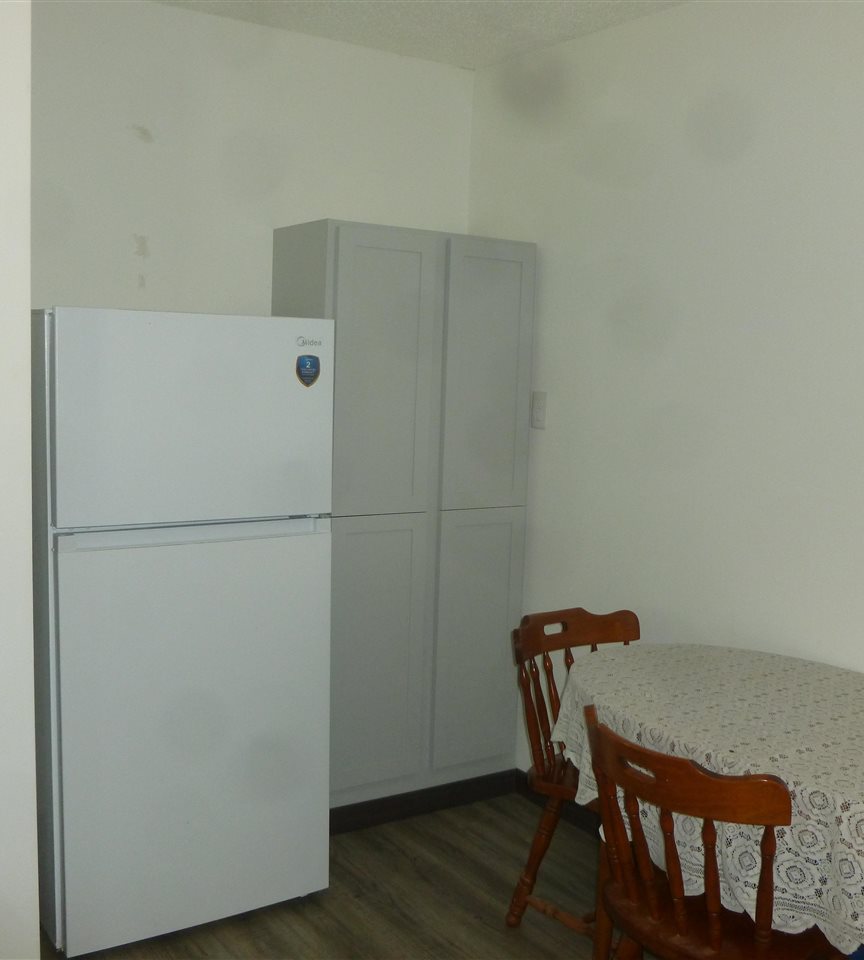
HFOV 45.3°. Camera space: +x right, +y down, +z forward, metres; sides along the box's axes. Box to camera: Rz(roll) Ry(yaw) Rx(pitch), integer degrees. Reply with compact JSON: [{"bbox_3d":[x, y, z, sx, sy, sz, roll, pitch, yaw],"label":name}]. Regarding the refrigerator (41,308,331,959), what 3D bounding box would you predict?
[{"bbox_3d":[-0.738,0.349,2.766,0.690,1.550,0.695,-2,7,-33],"label":"refrigerator"}]

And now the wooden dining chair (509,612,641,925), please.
[{"bbox_3d":[0.465,0.768,2.582,0.450,0.825,0.510,-3,8,-36],"label":"wooden dining chair"}]

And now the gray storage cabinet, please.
[{"bbox_3d":[-0.108,0.135,3.397,0.757,1.838,0.388,-2,7,-33],"label":"gray storage cabinet"}]

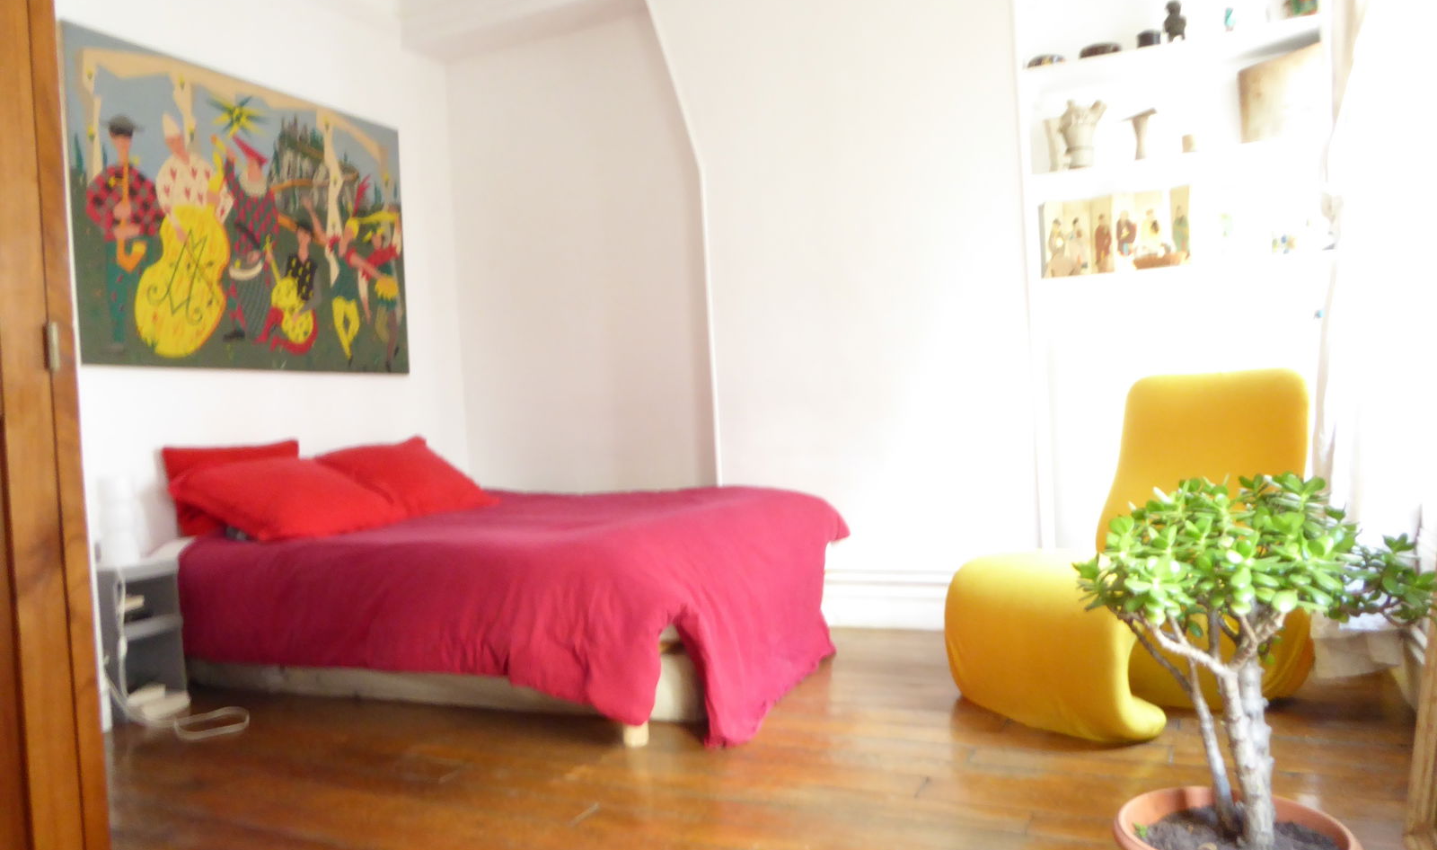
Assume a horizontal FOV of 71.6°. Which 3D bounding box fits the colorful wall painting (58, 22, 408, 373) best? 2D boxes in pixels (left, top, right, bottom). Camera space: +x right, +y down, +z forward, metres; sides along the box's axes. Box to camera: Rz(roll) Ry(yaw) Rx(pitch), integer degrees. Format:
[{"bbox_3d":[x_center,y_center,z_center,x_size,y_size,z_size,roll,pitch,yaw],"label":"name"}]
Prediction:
[{"bbox_3d":[-1.806,-0.786,3.977,0.030,1.140,1.535,-2,1,25],"label":"colorful wall painting"}]

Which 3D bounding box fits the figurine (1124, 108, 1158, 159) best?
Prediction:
[{"bbox_3d":[1.463,-0.986,3.440,0.107,0.151,0.087,-2,1,25],"label":"figurine"}]

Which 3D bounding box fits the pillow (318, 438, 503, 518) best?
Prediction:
[{"bbox_3d":[-1.281,0.209,4.173,0.505,0.131,0.609,30,14,21],"label":"pillow"}]

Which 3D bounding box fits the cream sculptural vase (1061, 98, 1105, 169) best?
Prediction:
[{"bbox_3d":[1.253,-0.995,3.427,0.142,0.244,0.135,-3,1,26],"label":"cream sculptural vase"}]

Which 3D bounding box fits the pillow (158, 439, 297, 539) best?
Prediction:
[{"bbox_3d":[-1.753,0.227,3.666,0.113,0.331,0.548,-19,-6,25],"label":"pillow"}]

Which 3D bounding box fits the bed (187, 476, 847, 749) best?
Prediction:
[{"bbox_3d":[-0.662,0.577,3.556,2.001,0.552,1.462,-2,1,25],"label":"bed"}]

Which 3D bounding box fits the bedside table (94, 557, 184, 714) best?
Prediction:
[{"bbox_3d":[-1.926,0.684,3.242,0.278,0.474,0.213,-2,1,25],"label":"bedside table"}]

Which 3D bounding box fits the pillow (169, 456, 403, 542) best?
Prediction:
[{"bbox_3d":[-1.536,0.252,3.554,0.487,0.139,0.609,25,12,23],"label":"pillow"}]

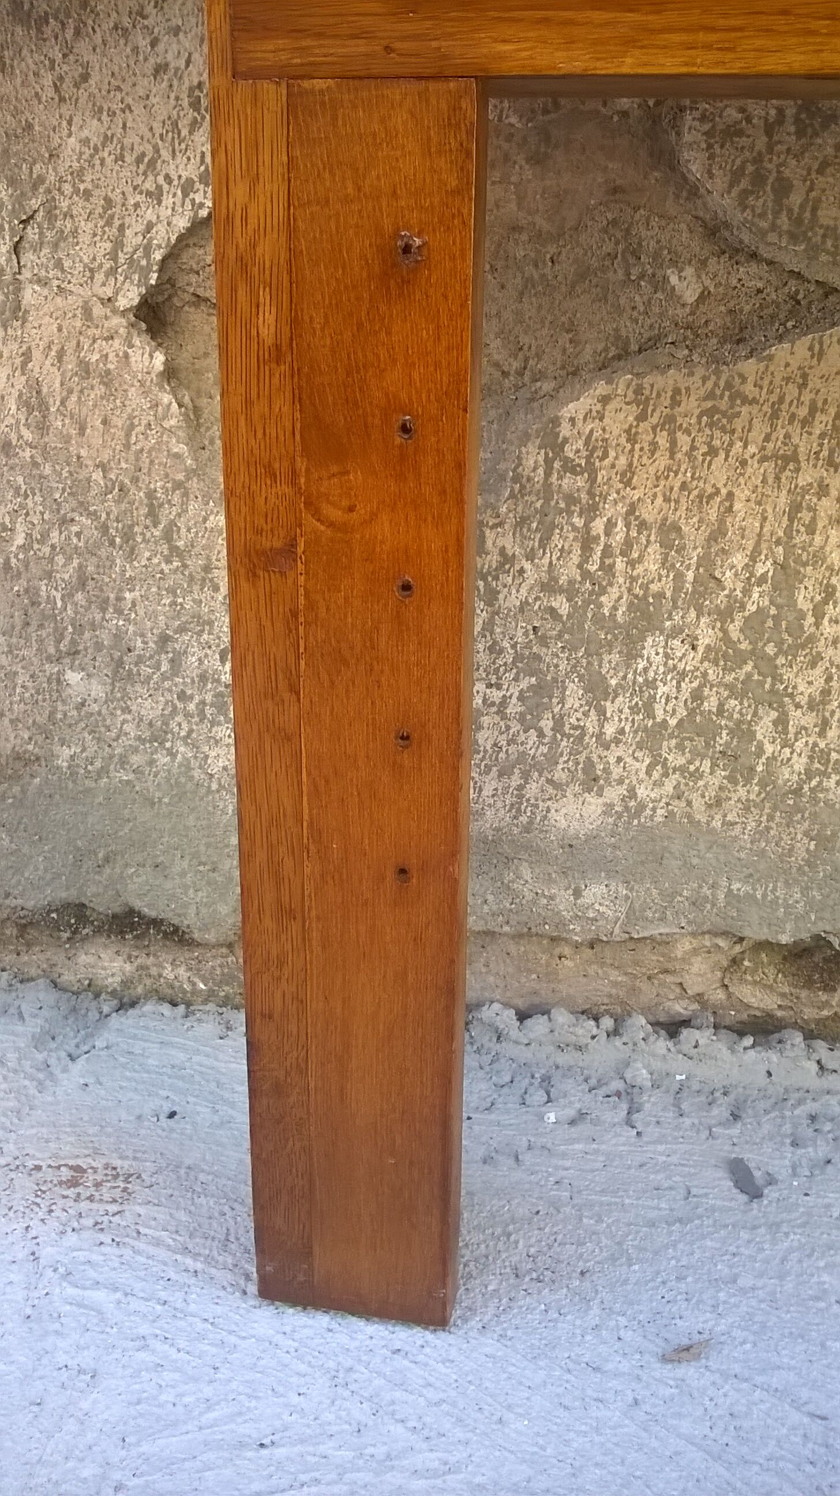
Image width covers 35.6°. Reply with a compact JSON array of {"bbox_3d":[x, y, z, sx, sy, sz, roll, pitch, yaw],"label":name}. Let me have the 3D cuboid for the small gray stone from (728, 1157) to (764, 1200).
[{"bbox_3d":[0.160,0.211,0.641,0.011,0.007,0.025,-5,26,-12],"label":"small gray stone"}]

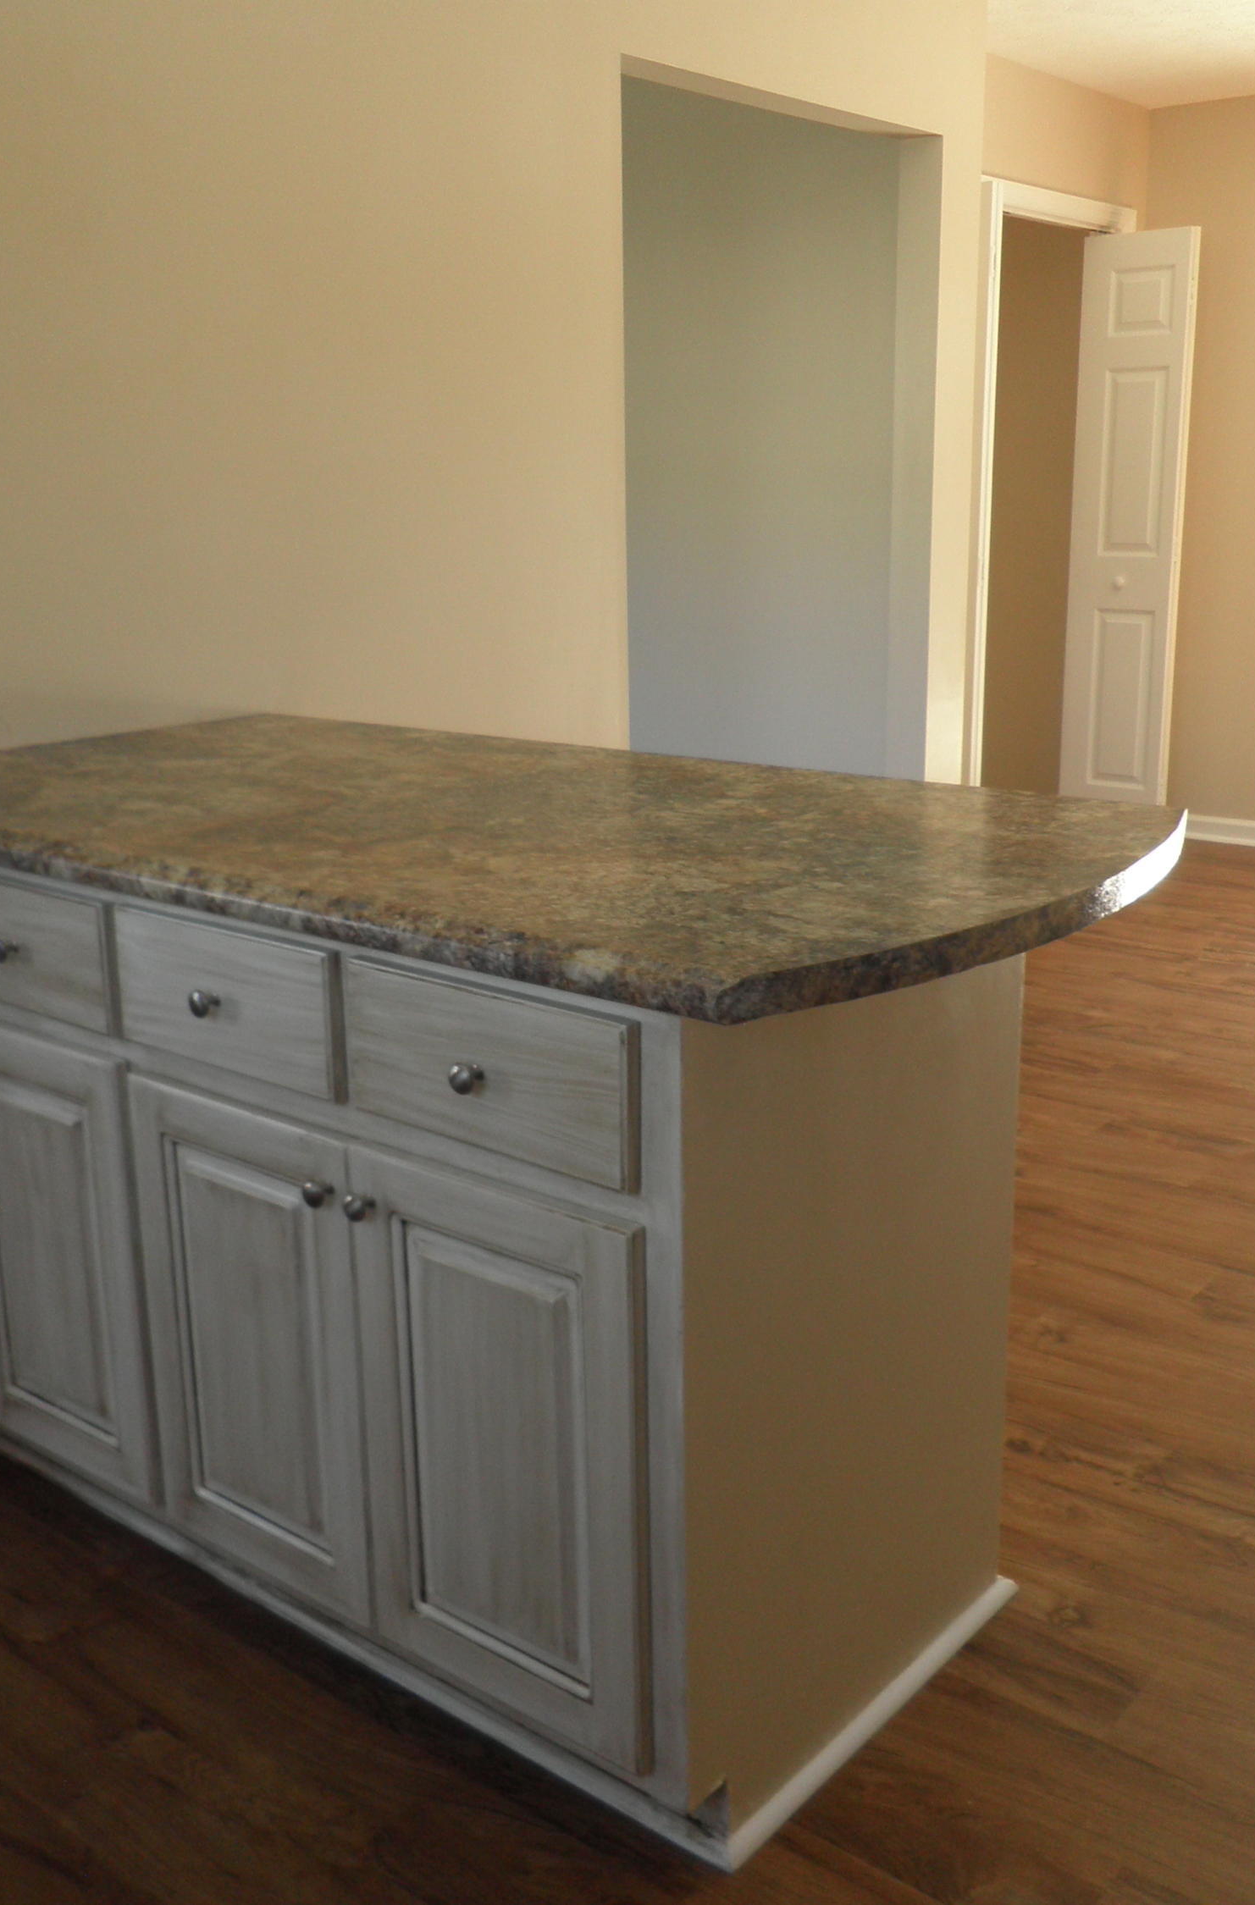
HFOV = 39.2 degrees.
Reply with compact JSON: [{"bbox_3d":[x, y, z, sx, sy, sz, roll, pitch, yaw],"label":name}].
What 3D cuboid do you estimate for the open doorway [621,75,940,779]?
[{"bbox_3d":[0.345,-0.851,4.122,0.126,2.077,1.227,11,19,38],"label":"open doorway"}]

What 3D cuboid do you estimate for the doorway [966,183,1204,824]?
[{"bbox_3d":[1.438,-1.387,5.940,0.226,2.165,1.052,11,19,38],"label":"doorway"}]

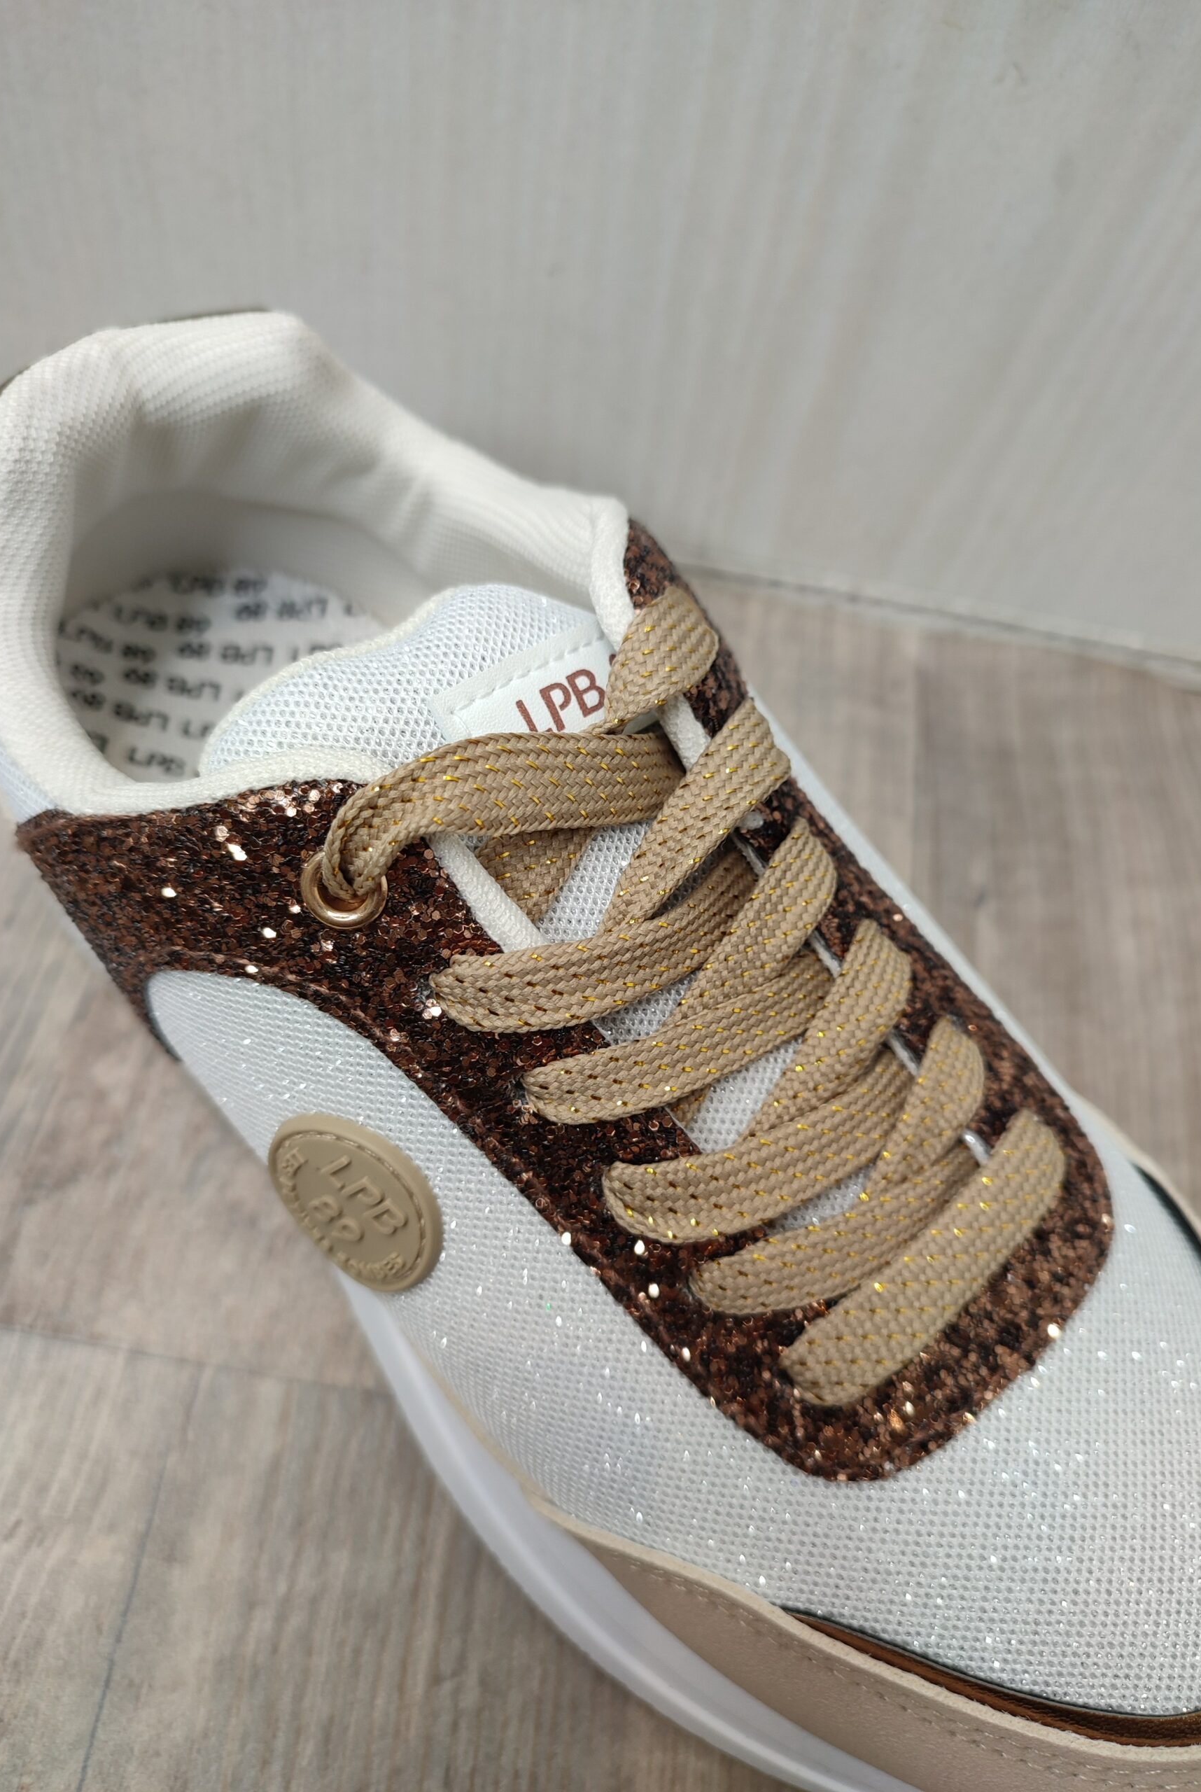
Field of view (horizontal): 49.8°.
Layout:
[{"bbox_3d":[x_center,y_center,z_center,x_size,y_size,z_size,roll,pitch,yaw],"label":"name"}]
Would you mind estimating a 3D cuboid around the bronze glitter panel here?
[{"bbox_3d":[0.004,0.013,0.179,0.099,0.056,0.139,-34,68,-28],"label":"bronze glitter panel"}]

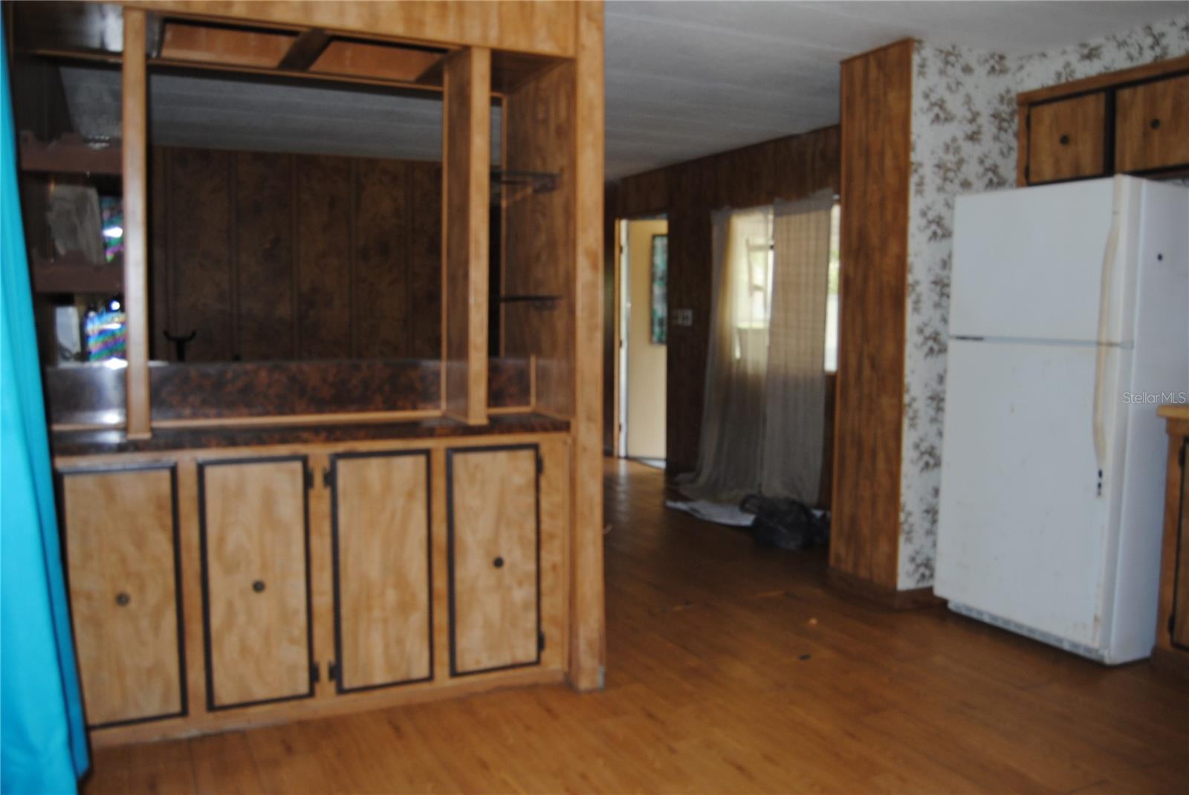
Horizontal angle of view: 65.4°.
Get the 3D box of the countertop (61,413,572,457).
[{"bbox_3d":[-0.800,0.098,2.717,1.462,0.042,0.316,-2,5,-23],"label":"countertop"}]

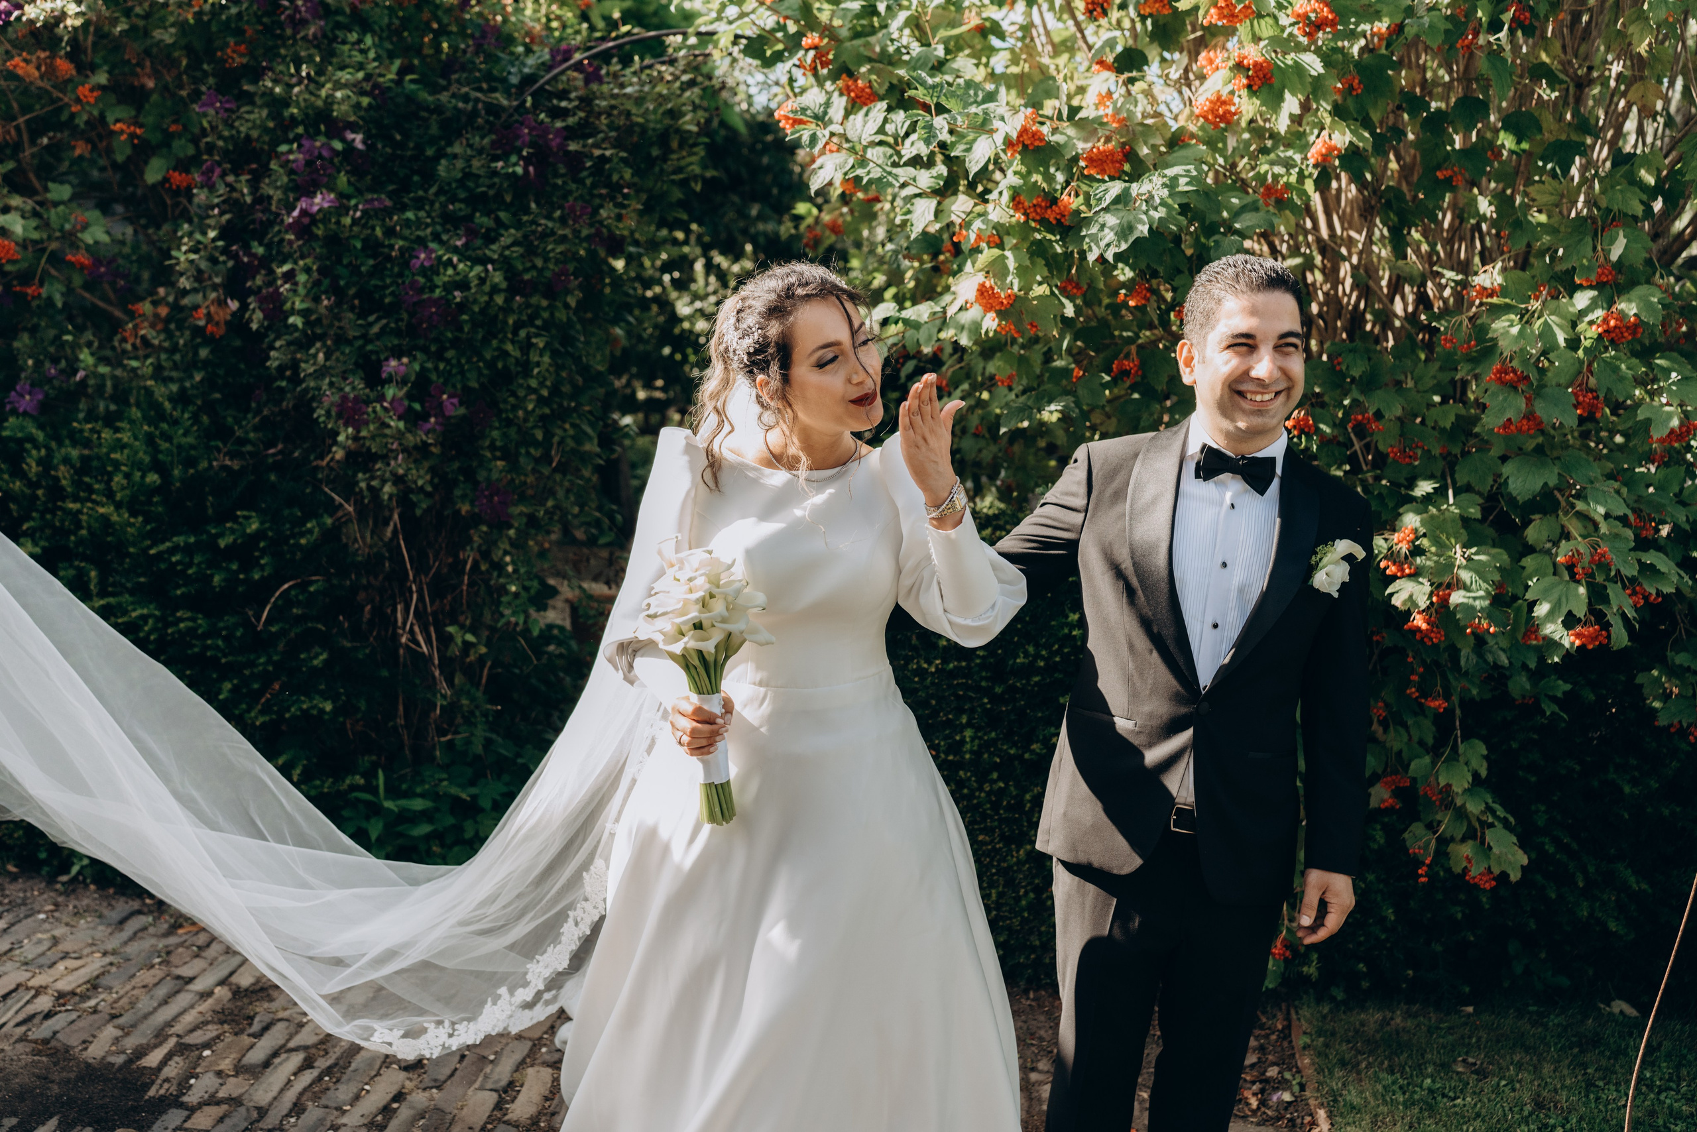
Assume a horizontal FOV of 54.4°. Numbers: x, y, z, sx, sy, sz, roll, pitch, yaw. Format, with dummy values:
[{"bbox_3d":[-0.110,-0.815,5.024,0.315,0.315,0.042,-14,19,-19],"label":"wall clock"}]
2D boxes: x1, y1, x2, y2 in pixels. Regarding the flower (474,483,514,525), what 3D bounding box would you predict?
[{"bbox_3d":[-0.974,-0.175,4.550,0.110,0.113,0.055,0,6,-5],"label":"flower"}]

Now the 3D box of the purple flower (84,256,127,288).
[{"bbox_3d":[-2.227,-0.885,4.950,0.131,0.096,0.060,0,6,-5],"label":"purple flower"}]

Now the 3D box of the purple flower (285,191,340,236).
[{"bbox_3d":[-1.495,-0.985,4.600,0.155,0.118,0.080,0,6,-5],"label":"purple flower"}]

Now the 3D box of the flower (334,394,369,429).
[{"bbox_3d":[-1.384,-0.431,4.600,0.096,0.103,0.050,0,6,-5],"label":"flower"}]

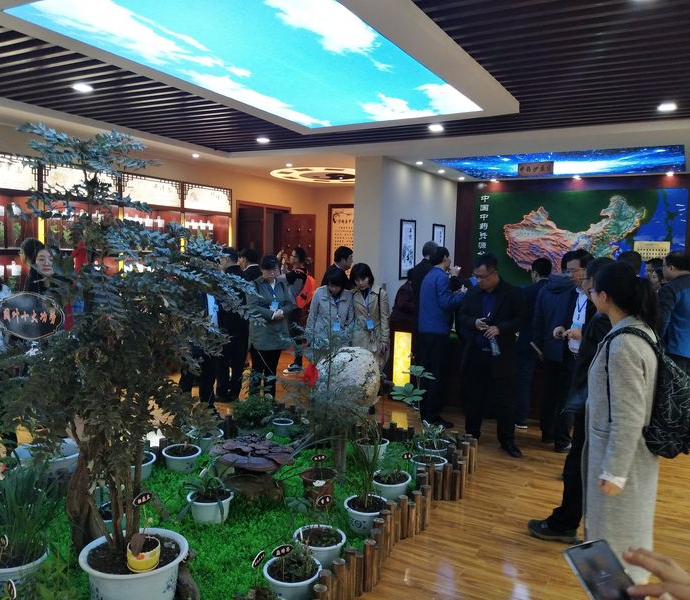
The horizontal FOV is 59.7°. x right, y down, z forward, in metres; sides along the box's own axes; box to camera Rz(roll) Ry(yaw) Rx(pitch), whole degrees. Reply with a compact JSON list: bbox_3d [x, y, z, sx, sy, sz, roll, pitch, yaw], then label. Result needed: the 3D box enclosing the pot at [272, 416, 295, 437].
[{"bbox_3d":[-0.556,1.170,5.448,0.188,0.130,0.188,2,4,0],"label":"pot"}]

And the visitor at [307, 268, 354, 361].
[{"bbox_3d":[-0.164,0.411,6.406,0.460,1.535,0.400,0,4,-21],"label":"visitor"}]

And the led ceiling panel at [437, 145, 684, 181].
[{"bbox_3d":[2.650,-1.667,7.357,2.649,0.070,1.918,4,5,30],"label":"led ceiling panel"}]

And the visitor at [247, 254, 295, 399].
[{"bbox_3d":[-0.828,0.325,6.629,0.480,1.637,0.340,0,4,-16],"label":"visitor"}]

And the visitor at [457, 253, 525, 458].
[{"bbox_3d":[1.298,0.450,5.273,0.550,1.706,0.380,3,5,22],"label":"visitor"}]

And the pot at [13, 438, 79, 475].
[{"bbox_3d":[-1.929,1.113,3.897,0.466,0.280,0.466,2,5,0],"label":"pot"}]

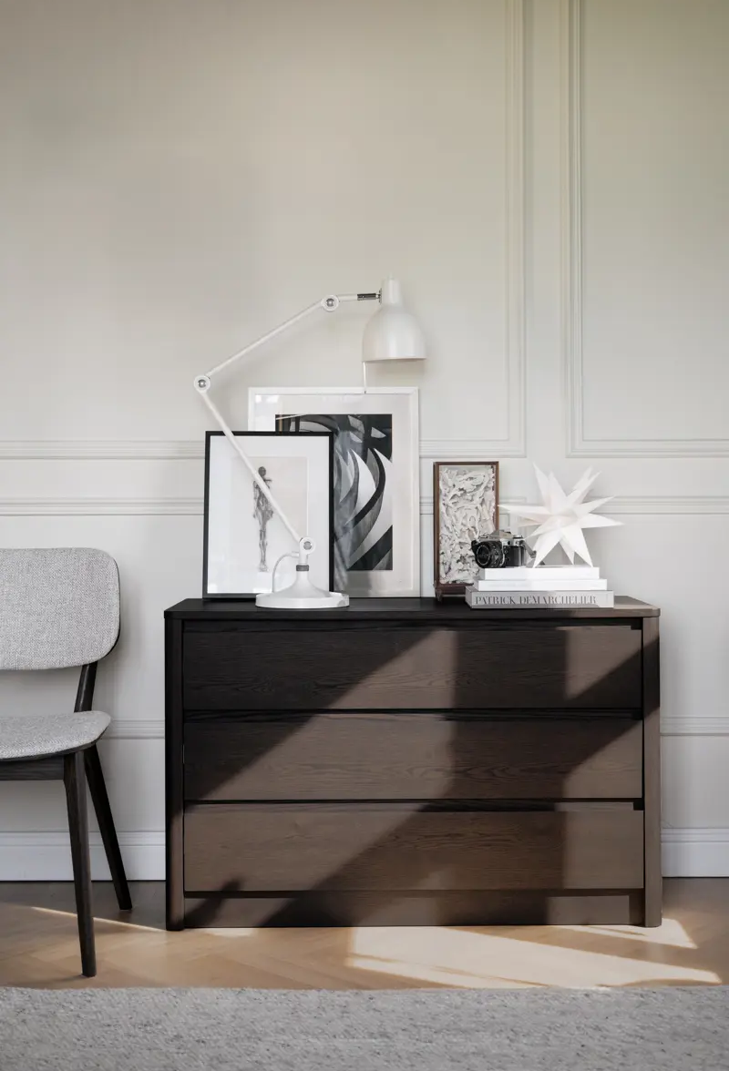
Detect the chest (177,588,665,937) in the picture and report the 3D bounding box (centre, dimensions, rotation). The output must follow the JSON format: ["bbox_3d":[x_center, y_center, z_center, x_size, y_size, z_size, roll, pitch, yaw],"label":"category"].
[{"bbox_3d":[0.109,0.515,3.366,1.100,0.711,0.400,0,1,0],"label":"chest"}]

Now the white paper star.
[{"bbox_3d":[0.467,-0.048,3.390,0.295,0.250,0.260,0,1,0],"label":"white paper star"}]

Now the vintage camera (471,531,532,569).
[{"bbox_3d":[0.308,0.032,3.330,0.088,0.087,0.138,-1,2,-40],"label":"vintage camera"}]

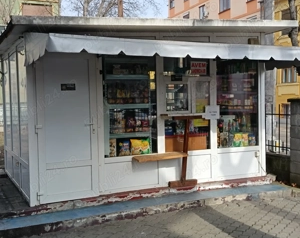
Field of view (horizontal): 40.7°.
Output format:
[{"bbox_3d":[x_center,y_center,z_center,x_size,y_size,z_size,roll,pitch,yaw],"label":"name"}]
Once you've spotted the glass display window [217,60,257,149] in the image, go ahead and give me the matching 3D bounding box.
[{"bbox_3d":[1.475,-0.280,6.851,0.882,1.520,0.050,-2,3,-26],"label":"glass display window"}]

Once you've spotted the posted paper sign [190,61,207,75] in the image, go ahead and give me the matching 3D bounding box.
[{"bbox_3d":[0.780,-0.814,6.463,0.288,0.204,0.010,-2,3,-26],"label":"posted paper sign"}]

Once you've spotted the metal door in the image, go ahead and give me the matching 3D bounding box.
[{"bbox_3d":[-1.133,0.092,5.588,0.857,2.045,0.060,-2,3,-26],"label":"metal door"}]

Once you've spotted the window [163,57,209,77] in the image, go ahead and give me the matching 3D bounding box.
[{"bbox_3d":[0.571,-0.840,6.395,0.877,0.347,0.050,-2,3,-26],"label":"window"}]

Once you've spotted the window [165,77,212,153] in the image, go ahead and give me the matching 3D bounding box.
[{"bbox_3d":[0.586,-0.068,6.427,0.877,1.158,0.050,-2,3,-26],"label":"window"}]

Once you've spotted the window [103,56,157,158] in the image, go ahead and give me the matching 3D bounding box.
[{"bbox_3d":[-0.291,-0.213,5.997,0.874,1.522,0.050,-2,3,-26],"label":"window"}]

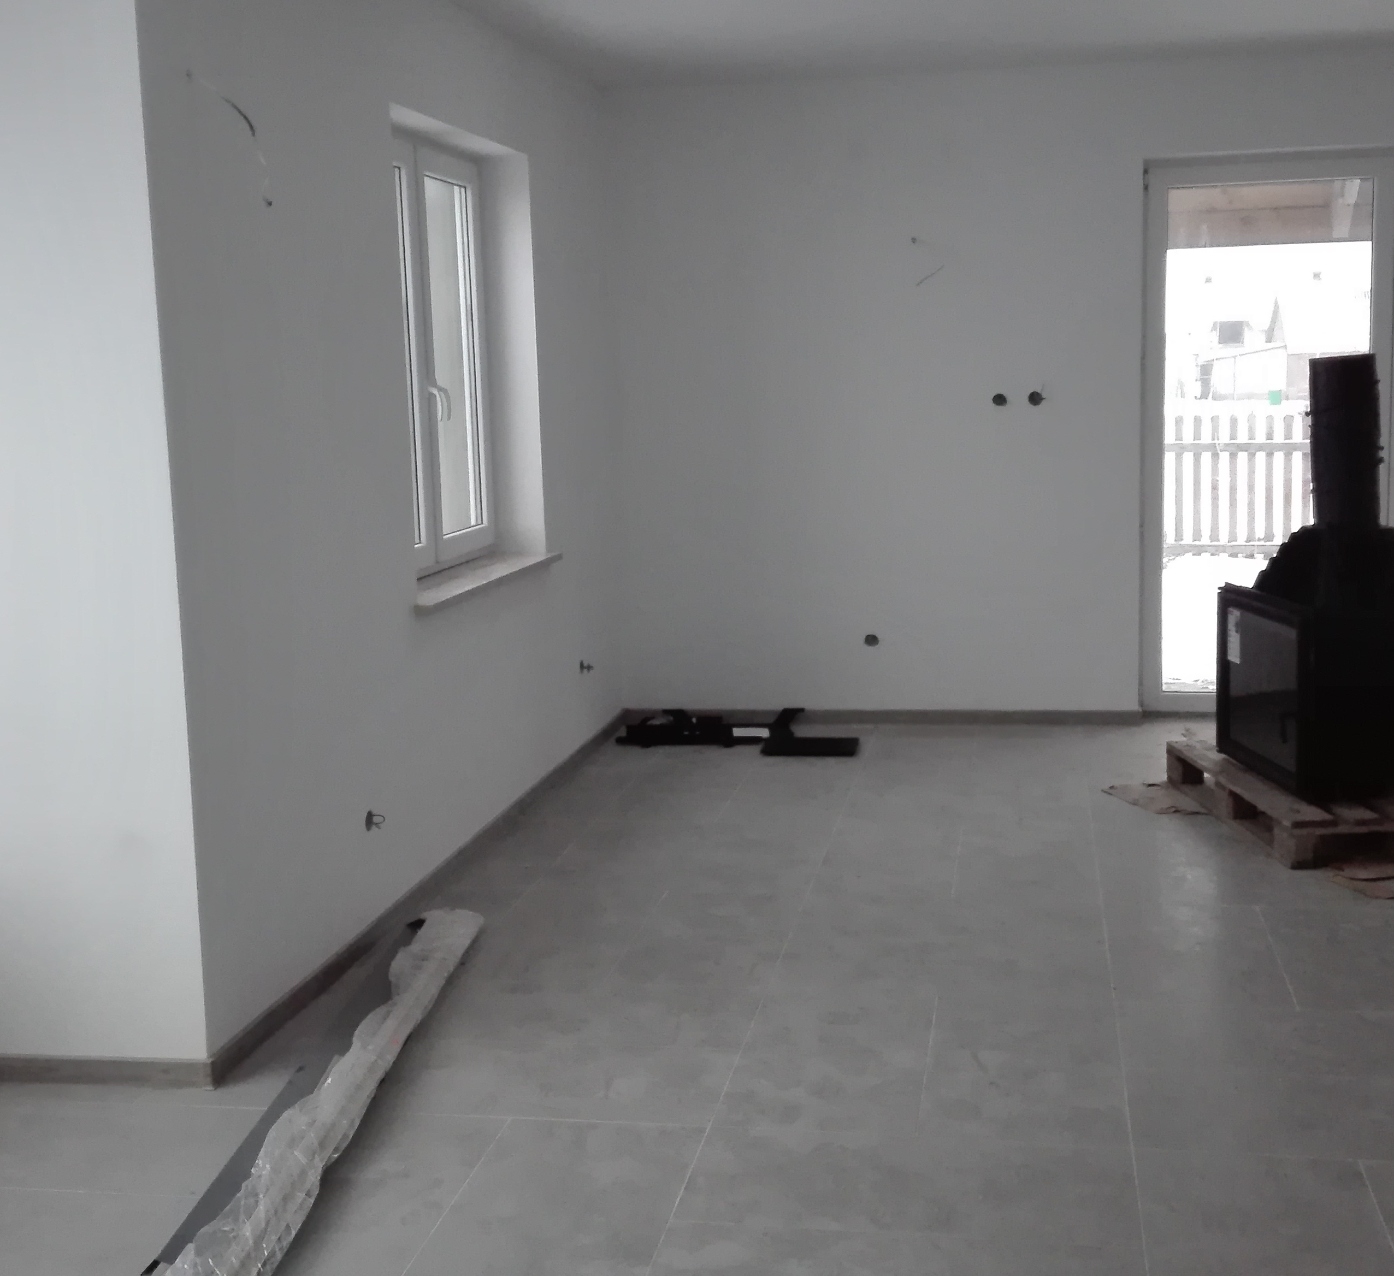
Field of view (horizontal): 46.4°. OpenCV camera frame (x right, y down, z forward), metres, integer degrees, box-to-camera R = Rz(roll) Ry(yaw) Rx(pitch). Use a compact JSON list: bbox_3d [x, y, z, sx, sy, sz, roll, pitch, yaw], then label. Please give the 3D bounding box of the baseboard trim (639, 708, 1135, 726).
[{"bbox_3d":[0.834,0.362,7.373,2.320,0.077,0.020,0,9,10],"label":"baseboard trim"}]

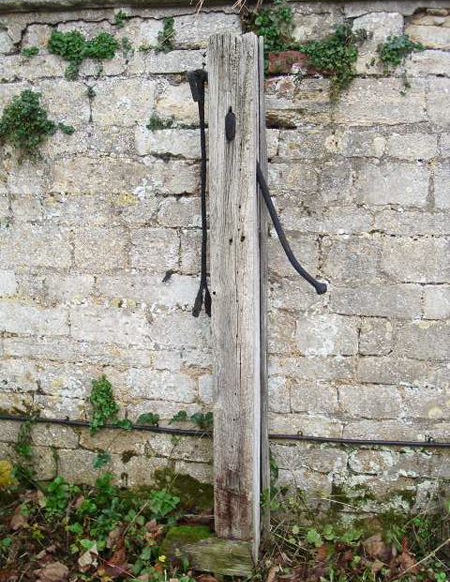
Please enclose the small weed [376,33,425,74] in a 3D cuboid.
[{"bbox_3d":[0.596,-0.806,2.412,0.150,0.122,0.080,2,12,8],"label":"small weed"}]

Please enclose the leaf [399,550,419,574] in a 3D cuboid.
[{"bbox_3d":[0.664,0.980,2.575,0.060,0.044,0.080,1,9,8],"label":"leaf"}]

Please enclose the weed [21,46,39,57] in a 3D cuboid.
[{"bbox_3d":[-0.818,-1.002,2.974,0.056,0.038,0.050,1,9,8],"label":"weed"}]

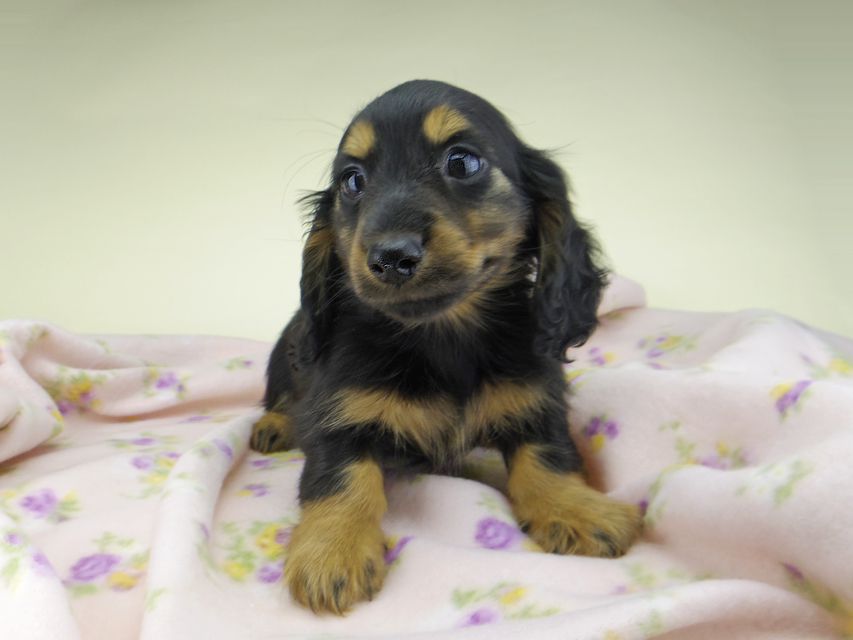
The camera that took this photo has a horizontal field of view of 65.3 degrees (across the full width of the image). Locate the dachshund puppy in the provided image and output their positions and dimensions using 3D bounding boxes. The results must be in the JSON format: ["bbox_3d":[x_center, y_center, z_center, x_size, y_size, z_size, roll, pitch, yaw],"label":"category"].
[{"bbox_3d":[-0.006,-0.011,0.359,0.173,0.216,0.213,-4,14,-17],"label":"dachshund puppy"}]

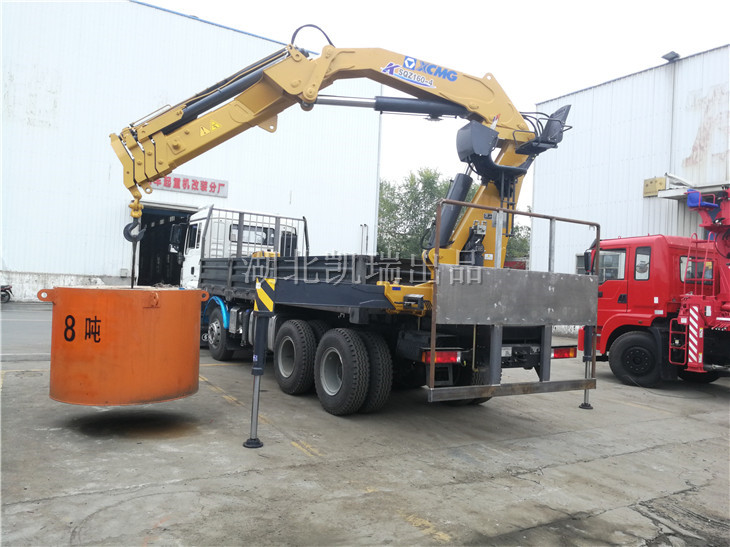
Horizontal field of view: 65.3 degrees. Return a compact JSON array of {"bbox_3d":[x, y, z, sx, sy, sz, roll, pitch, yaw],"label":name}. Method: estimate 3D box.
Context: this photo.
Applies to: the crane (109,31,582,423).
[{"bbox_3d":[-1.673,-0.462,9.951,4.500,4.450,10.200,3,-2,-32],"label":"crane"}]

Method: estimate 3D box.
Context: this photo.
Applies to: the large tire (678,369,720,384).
[{"bbox_3d":[6.660,1.690,11.420,0.290,1.040,1.040,3,-1,-32],"label":"large tire"}]

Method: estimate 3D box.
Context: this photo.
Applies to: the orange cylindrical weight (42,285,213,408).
[{"bbox_3d":[-2.575,0.725,6.250,1.600,1.120,1.550,3,-1,0],"label":"orange cylindrical weight"}]

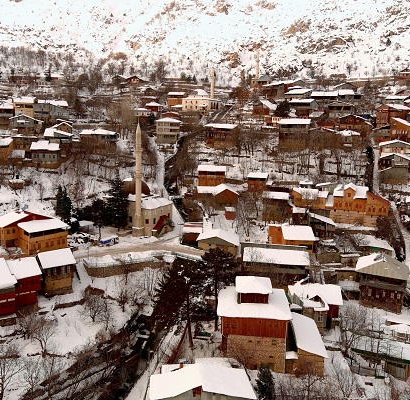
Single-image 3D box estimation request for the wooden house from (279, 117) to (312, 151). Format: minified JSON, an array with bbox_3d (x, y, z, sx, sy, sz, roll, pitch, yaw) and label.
[{"bbox_3d":[33.953,-24.542,182.000,10.670,11.760,9.000,3,10,16],"label":"wooden house"}]

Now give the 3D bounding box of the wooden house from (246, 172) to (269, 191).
[{"bbox_3d":[17.537,-5.782,158.231,6.301,6.275,6.300,3,8,15],"label":"wooden house"}]

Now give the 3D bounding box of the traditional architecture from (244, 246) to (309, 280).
[{"bbox_3d":[16.253,14.136,110.789,14.668,7.565,9.500,2,8,7],"label":"traditional architecture"}]

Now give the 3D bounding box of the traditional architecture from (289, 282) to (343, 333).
[{"bbox_3d":[21.079,20.536,93.000,9.210,6.420,8.000,1,10,6],"label":"traditional architecture"}]

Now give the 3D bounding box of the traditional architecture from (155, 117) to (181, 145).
[{"bbox_3d":[-17.497,-33.284,231.991,11.656,12.460,11.000,0,8,-4],"label":"traditional architecture"}]

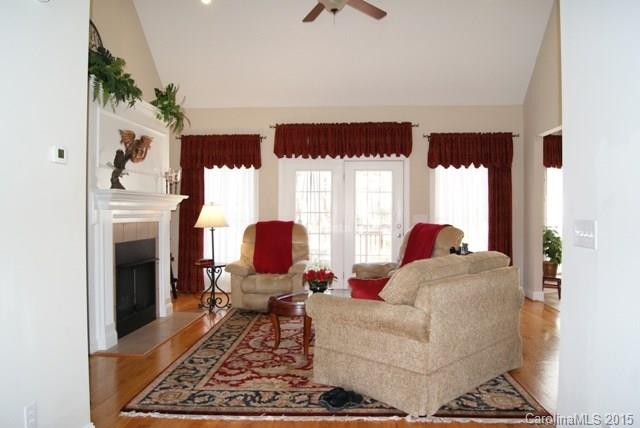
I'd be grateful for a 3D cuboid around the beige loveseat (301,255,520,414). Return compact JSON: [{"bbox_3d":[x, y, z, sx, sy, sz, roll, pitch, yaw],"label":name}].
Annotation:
[{"bbox_3d":[0.855,0.817,3.930,1.030,0.970,1.580,1,1,45],"label":"beige loveseat"}]

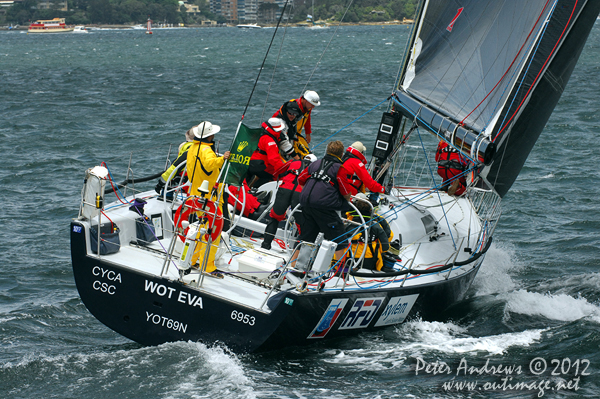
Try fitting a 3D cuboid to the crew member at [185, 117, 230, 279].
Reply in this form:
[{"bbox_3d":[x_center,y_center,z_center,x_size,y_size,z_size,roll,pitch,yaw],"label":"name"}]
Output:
[{"bbox_3d":[-1.083,0.000,39.400,0.580,1.800,0.480,1,3,25],"label":"crew member"}]

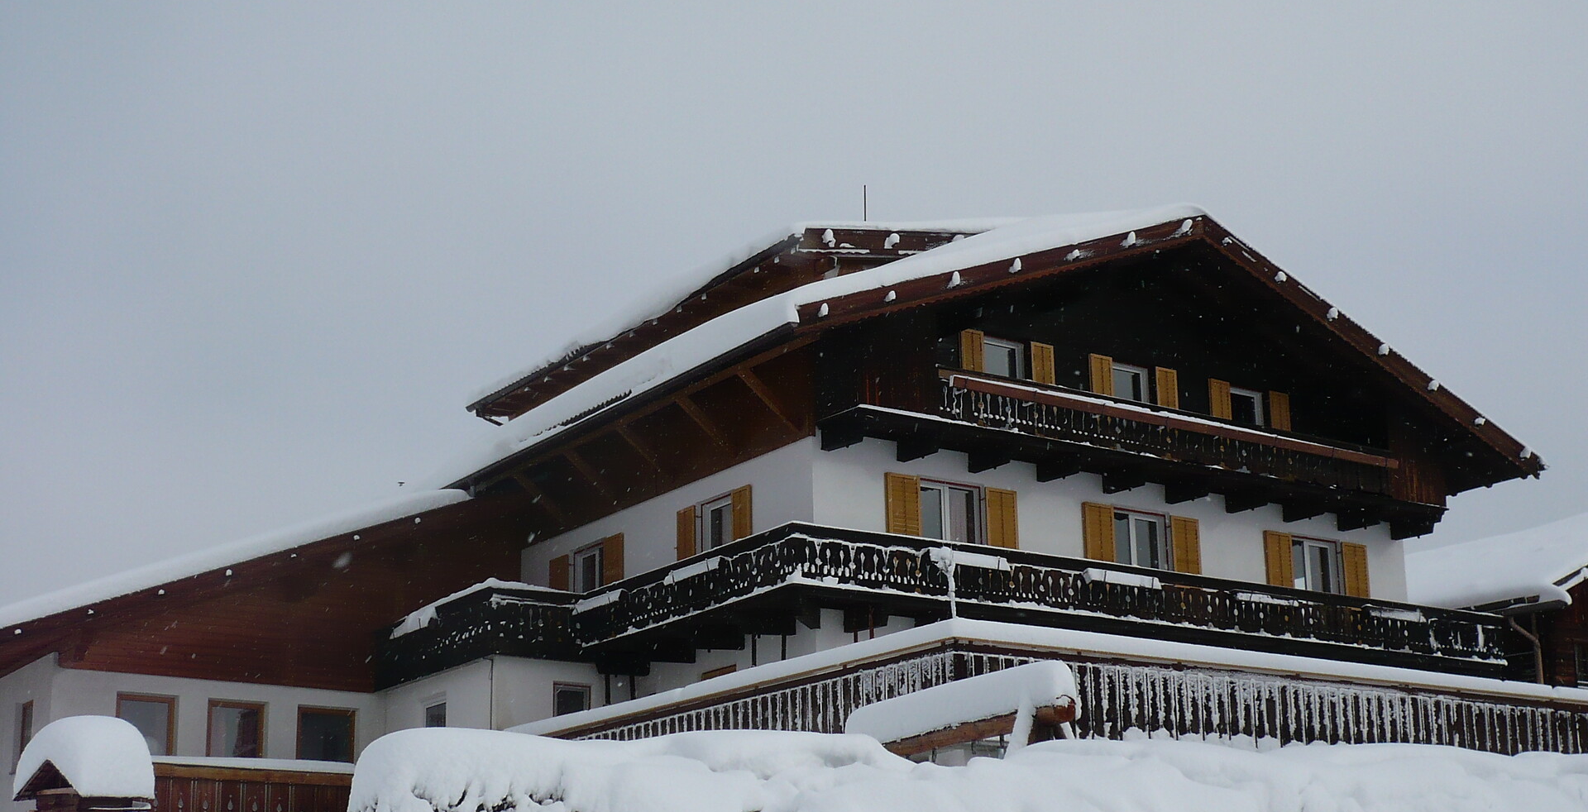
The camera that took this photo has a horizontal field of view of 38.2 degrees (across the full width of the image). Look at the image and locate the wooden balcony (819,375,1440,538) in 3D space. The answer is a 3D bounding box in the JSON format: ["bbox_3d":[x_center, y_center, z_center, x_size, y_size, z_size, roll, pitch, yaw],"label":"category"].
[{"bbox_3d":[6.255,0.840,39.197,13.344,1.315,1.200,9,-18,-32],"label":"wooden balcony"}]

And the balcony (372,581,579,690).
[{"bbox_3d":[-5.599,4.244,40.434,1.776,1.248,4.944,9,-18,-32],"label":"balcony"}]

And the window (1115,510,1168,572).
[{"bbox_3d":[5.919,2.481,39.340,1.219,1.330,0.154,9,-18,-32],"label":"window"}]

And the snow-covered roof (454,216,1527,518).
[{"bbox_3d":[3.635,0.002,43.201,16.560,3.696,11.856,9,-18,-32],"label":"snow-covered roof"}]

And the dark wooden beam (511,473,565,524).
[{"bbox_3d":[-4.715,1.743,42.643,1.259,0.180,0.170,47,-34,-15],"label":"dark wooden beam"}]

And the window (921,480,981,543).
[{"bbox_3d":[2.506,1.929,37.155,1.238,1.296,0.154,9,-18,-32],"label":"window"}]

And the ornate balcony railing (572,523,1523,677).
[{"bbox_3d":[4.765,4.183,40.477,15.744,1.354,6.528,9,-18,-32],"label":"ornate balcony railing"}]

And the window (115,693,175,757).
[{"bbox_3d":[-11.170,5.569,39.348,1.017,1.210,0.154,9,-18,-32],"label":"window"}]

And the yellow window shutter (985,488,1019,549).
[{"bbox_3d":[3.448,2.032,37.635,0.662,1.334,0.067,9,-18,-32],"label":"yellow window shutter"}]

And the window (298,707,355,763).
[{"bbox_3d":[-8.422,6.026,41.103,1.111,1.210,0.154,9,-18,-32],"label":"window"}]

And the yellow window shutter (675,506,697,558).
[{"bbox_3d":[-1.834,2.390,38.788,0.067,1.339,0.624,9,-18,-32],"label":"yellow window shutter"}]

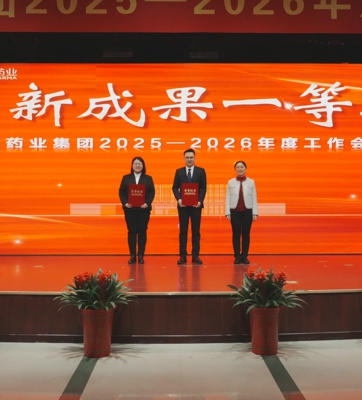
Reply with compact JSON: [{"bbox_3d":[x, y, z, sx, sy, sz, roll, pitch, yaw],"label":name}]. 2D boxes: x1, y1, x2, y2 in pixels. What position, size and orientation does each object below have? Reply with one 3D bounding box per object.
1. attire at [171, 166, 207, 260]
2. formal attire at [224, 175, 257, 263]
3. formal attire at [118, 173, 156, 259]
[{"bbox_3d":[0.134,0.190,7.670,0.530,1.440,0.320,0,0,-1],"label":"attire"},{"bbox_3d":[0.940,0.283,7.690,0.510,1.290,0.270,0,0,-1],"label":"formal attire"},{"bbox_3d":[-0.668,0.240,7.680,0.550,1.310,0.330,0,0,-2],"label":"formal attire"}]

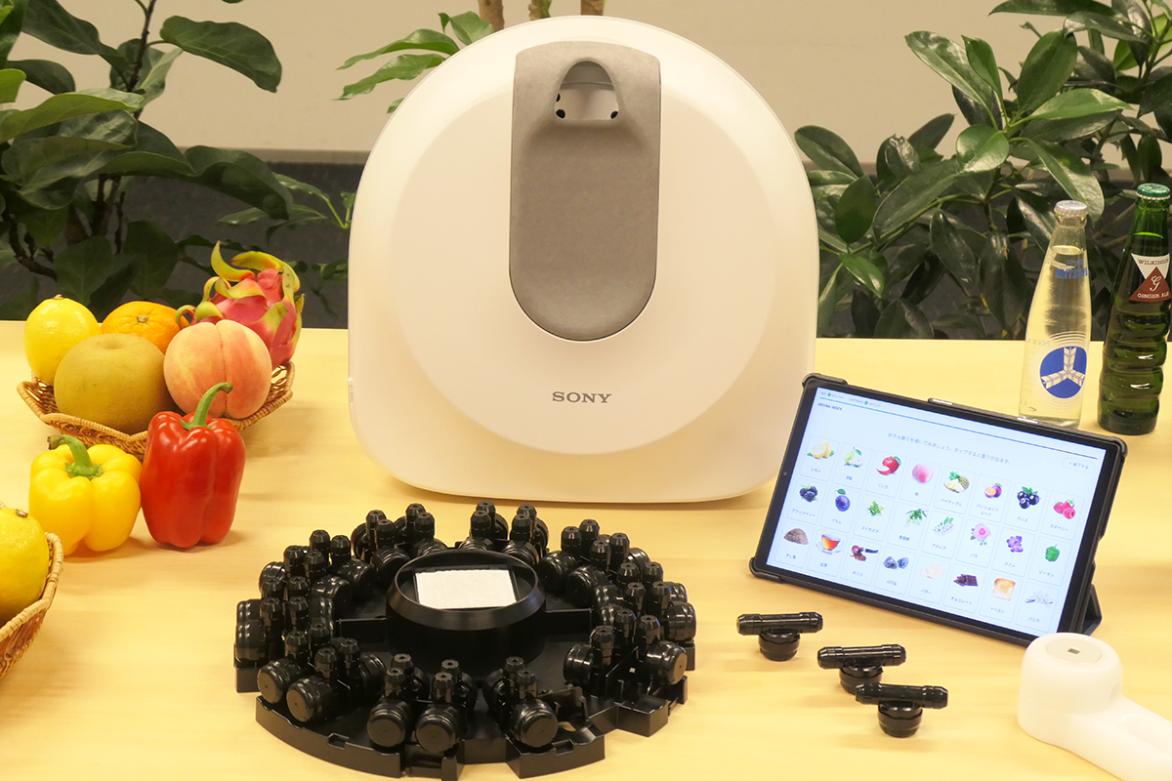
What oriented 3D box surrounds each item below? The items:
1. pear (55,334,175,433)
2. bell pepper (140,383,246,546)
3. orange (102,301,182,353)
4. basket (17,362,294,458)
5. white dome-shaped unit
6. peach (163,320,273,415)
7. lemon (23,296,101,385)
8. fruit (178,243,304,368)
[{"bbox_3d":[-0.395,-0.005,1.693,0.099,0.085,0.099,1,20,0],"label":"pear"},{"bbox_3d":[-0.299,0.053,1.539,0.080,0.119,0.079,1,20,0],"label":"bell pepper"},{"bbox_3d":[-0.388,-0.045,1.779,0.078,0.069,0.078,1,20,0],"label":"orange"},{"bbox_3d":[-0.370,0.014,1.730,0.238,0.059,0.236,1,20,0],"label":"basket"},{"bbox_3d":[-0.002,-0.110,1.618,0.373,0.381,0.188,1,20,0],"label":"white dome-shaped unit"},{"bbox_3d":[-0.313,-0.019,1.719,0.090,0.087,0.089,1,20,0],"label":"peach"},{"bbox_3d":[-0.456,-0.043,1.756,0.066,0.083,0.066,1,20,0],"label":"lemon"},{"bbox_3d":[-0.308,-0.076,1.804,0.107,0.119,0.099,1,20,0],"label":"fruit"}]

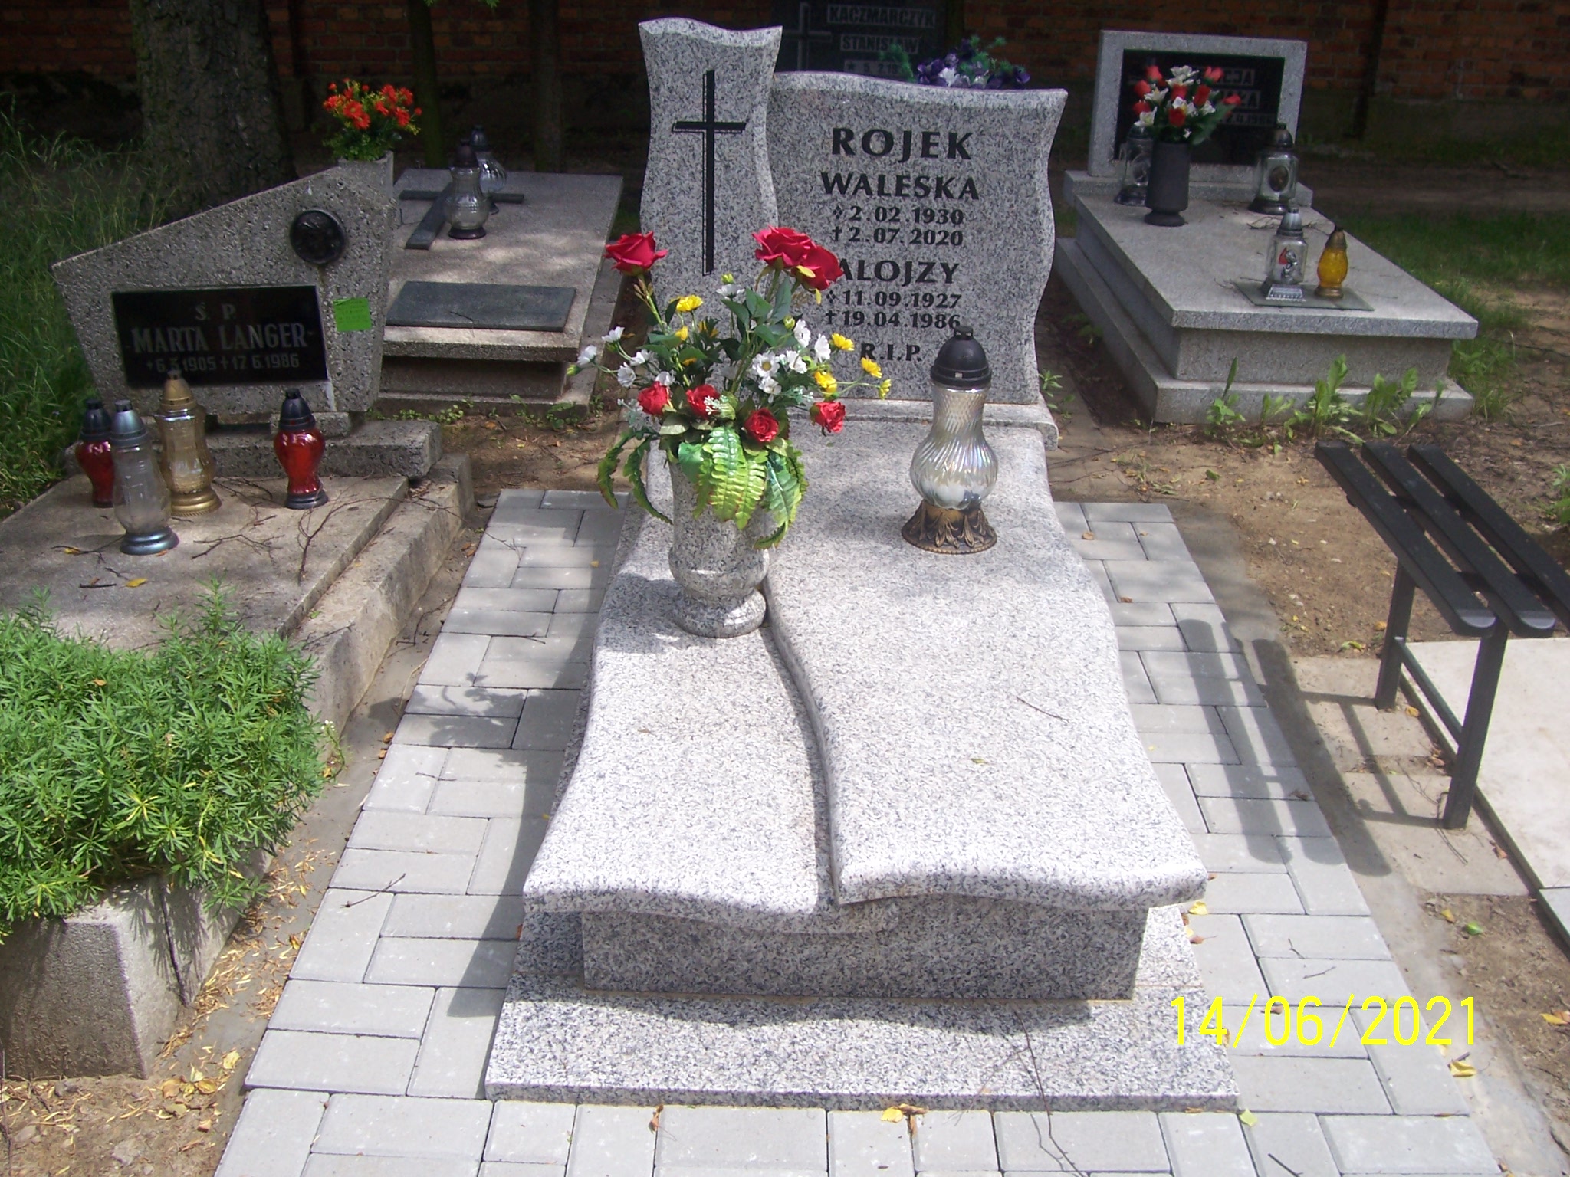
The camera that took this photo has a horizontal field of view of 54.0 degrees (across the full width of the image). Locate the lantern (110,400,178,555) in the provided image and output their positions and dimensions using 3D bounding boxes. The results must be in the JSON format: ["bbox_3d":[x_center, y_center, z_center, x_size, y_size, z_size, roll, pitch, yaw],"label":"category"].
[{"bbox_3d":[-1.219,-0.218,2.912,0.112,0.290,0.112,2,27,0],"label":"lantern"}]

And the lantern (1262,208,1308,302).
[{"bbox_3d":[1.338,-0.894,4.099,0.100,0.235,0.105,3,28,3],"label":"lantern"}]

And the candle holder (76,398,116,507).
[{"bbox_3d":[-1.352,-0.275,3.042,0.102,0.232,0.102,1,26,-1],"label":"candle holder"}]

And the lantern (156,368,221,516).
[{"bbox_3d":[-1.160,-0.289,3.004,0.113,0.292,0.113,1,26,-1],"label":"lantern"}]

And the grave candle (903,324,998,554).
[{"bbox_3d":[0.306,-0.281,2.760,0.177,0.405,0.177,2,27,0],"label":"grave candle"}]

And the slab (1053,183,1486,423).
[{"bbox_3d":[1.408,-0.898,4.736,0.865,0.305,1.540,1,26,-1],"label":"slab"}]

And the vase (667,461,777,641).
[{"bbox_3d":[-0.105,-0.085,2.541,0.172,0.290,0.172,2,27,0],"label":"vase"}]

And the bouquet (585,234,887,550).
[{"bbox_3d":[-0.070,-0.304,2.297,0.475,0.460,0.380,1,26,-1],"label":"bouquet"}]

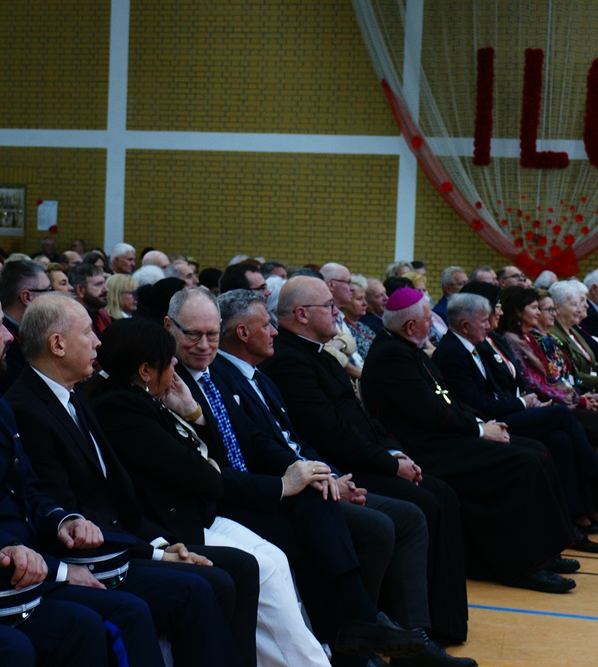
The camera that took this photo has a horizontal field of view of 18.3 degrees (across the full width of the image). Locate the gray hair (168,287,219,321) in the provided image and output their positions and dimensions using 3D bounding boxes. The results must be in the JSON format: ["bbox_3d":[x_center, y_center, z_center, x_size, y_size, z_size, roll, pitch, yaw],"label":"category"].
[{"bbox_3d":[-0.353,-0.086,6.120,0.165,0.140,0.190,1,10,-12],"label":"gray hair"}]

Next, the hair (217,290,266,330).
[{"bbox_3d":[-0.195,-0.080,6.300,0.150,0.150,0.165,3,3,10],"label":"hair"}]

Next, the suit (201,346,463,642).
[{"bbox_3d":[0.067,0.568,6.503,0.810,0.980,0.530,3,3,19],"label":"suit"}]

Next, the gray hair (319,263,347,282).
[{"bbox_3d":[0.195,-0.329,10.200,0.135,0.130,0.155,3,3,20],"label":"gray hair"}]

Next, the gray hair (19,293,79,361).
[{"bbox_3d":[-0.670,-0.019,5.000,0.155,0.185,0.160,2,2,0],"label":"gray hair"}]

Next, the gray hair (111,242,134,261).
[{"bbox_3d":[-1.371,-0.631,14.500,0.165,0.155,0.160,3,3,20],"label":"gray hair"}]

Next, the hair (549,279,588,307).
[{"bbox_3d":[1.515,-0.231,10.500,0.190,0.165,0.180,4,3,38],"label":"hair"}]

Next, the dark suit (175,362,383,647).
[{"bbox_3d":[-0.095,0.593,6.062,0.780,0.980,0.530,4,3,29],"label":"dark suit"}]

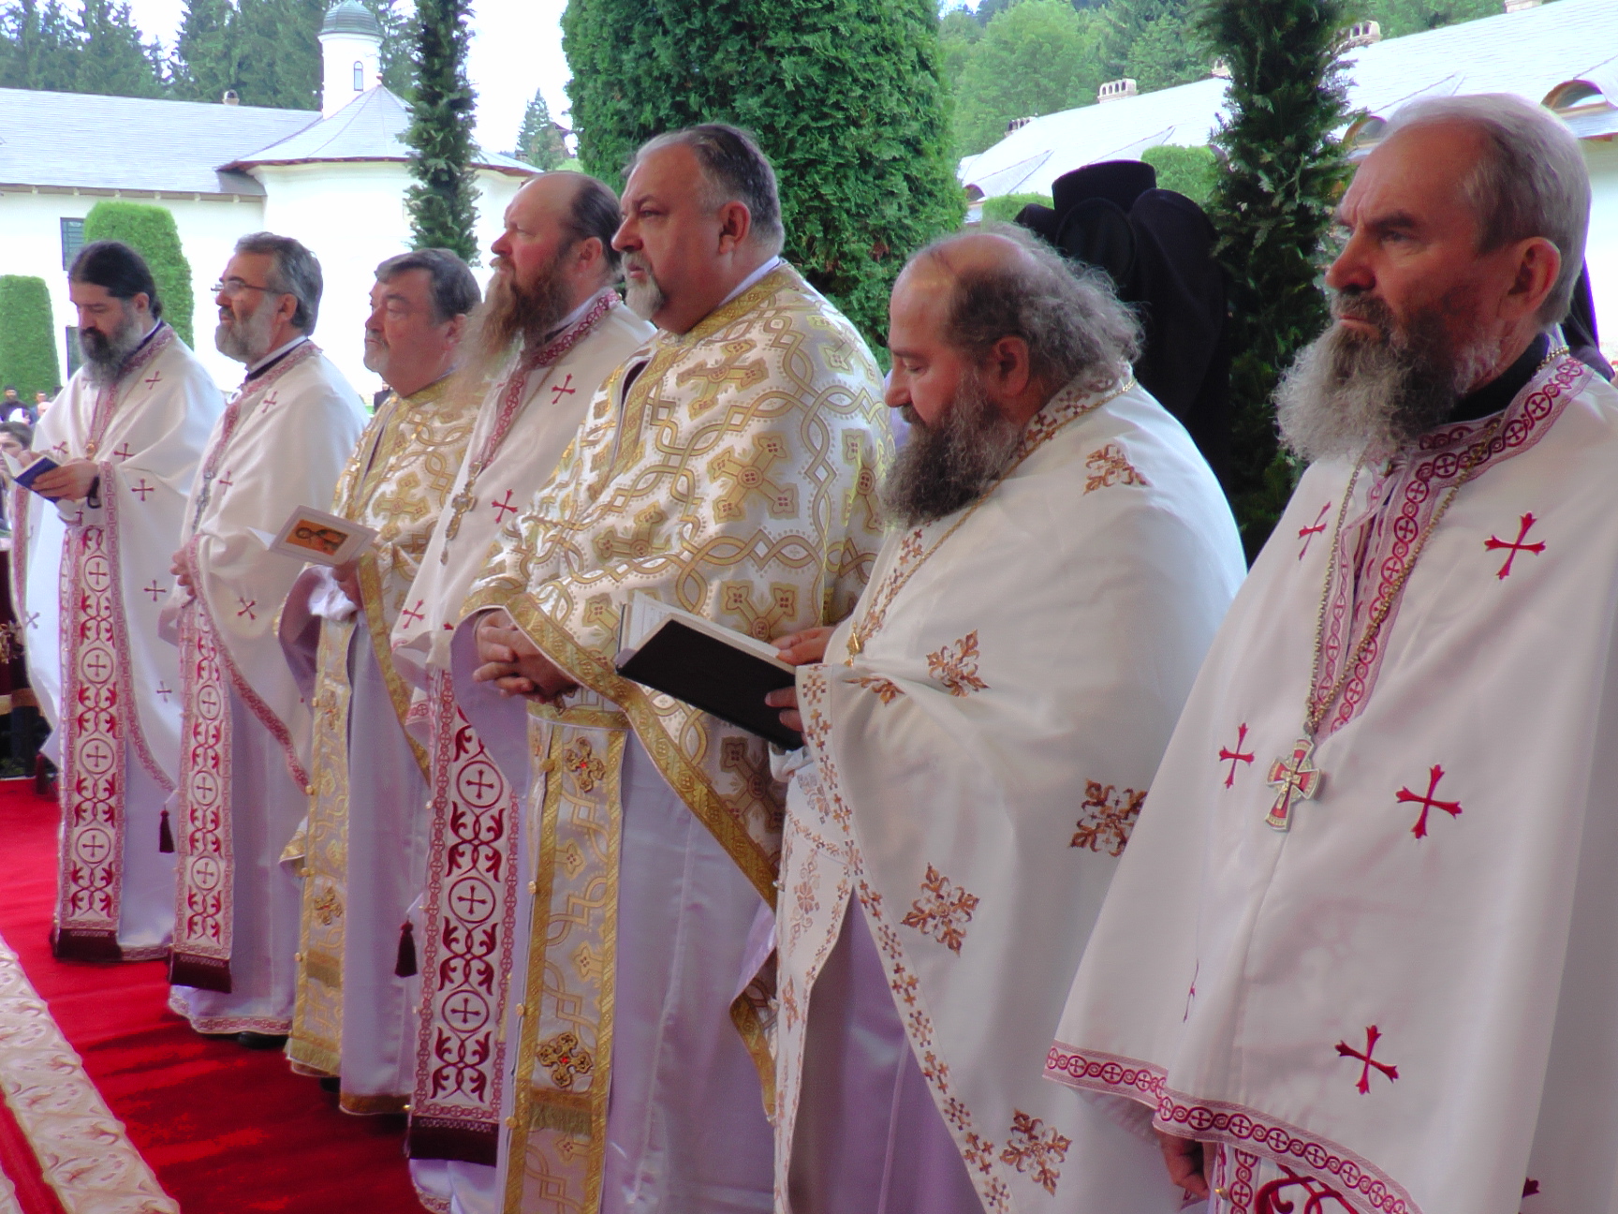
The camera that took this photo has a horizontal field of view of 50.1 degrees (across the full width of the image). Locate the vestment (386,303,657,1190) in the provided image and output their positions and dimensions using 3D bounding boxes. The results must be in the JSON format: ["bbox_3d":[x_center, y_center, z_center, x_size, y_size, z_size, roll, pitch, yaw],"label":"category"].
[{"bbox_3d":[-0.483,0.245,3.097,0.600,1.580,0.500,8,12,41],"label":"vestment"}]

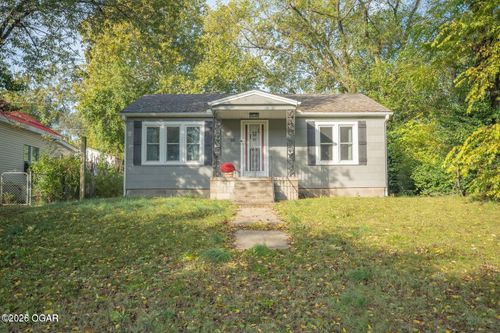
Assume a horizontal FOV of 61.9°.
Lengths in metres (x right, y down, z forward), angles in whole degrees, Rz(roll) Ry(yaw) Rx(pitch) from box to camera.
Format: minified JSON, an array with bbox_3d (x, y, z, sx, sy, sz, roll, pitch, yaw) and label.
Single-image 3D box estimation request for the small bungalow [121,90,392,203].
[{"bbox_3d":[0.200,-1.050,18.850,10.400,4.850,9.400,0,-3,-1],"label":"small bungalow"}]

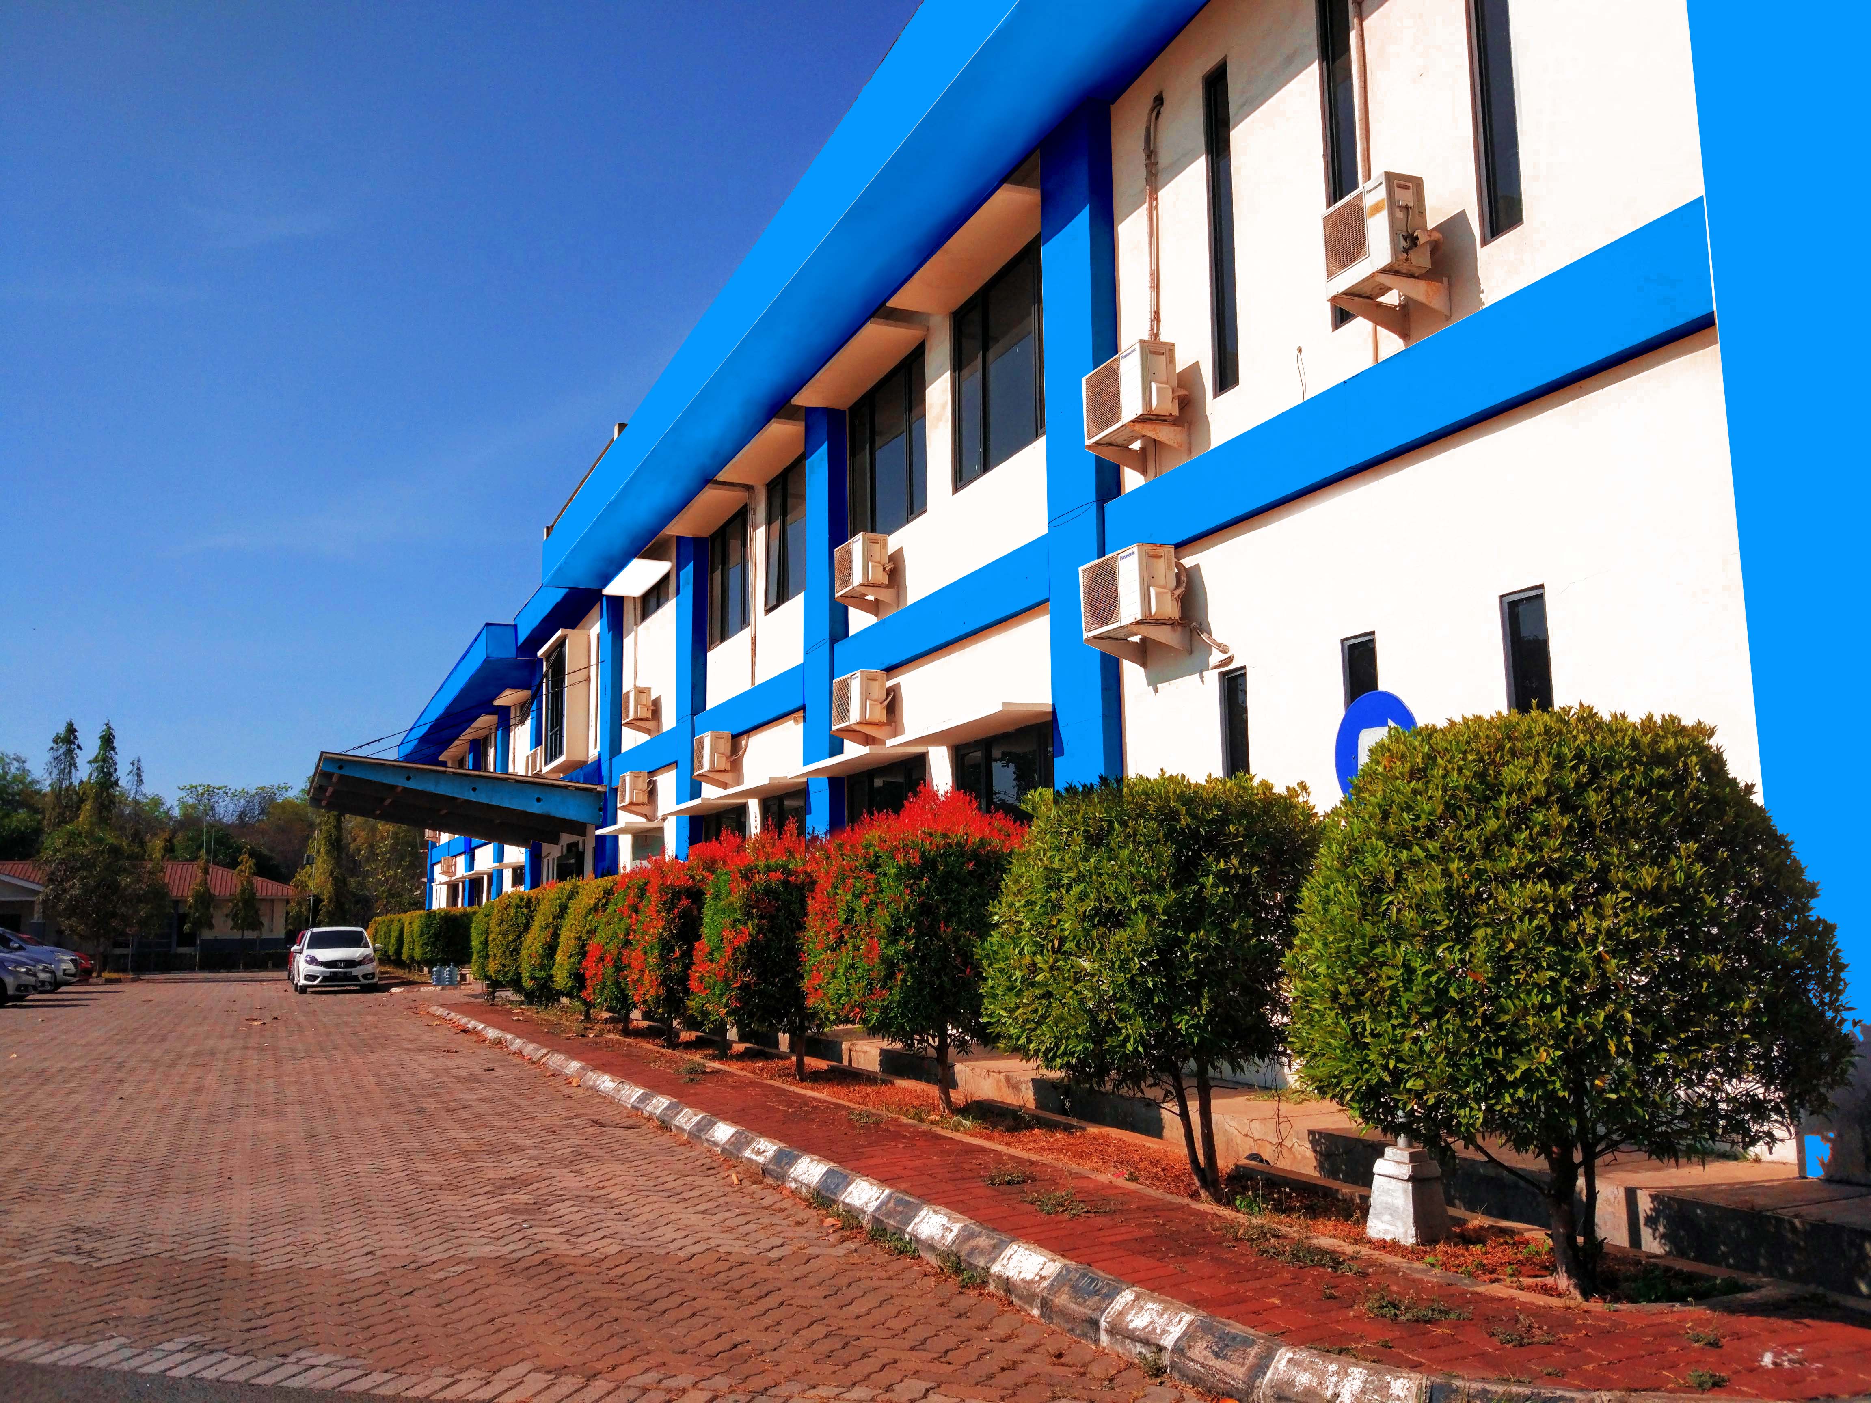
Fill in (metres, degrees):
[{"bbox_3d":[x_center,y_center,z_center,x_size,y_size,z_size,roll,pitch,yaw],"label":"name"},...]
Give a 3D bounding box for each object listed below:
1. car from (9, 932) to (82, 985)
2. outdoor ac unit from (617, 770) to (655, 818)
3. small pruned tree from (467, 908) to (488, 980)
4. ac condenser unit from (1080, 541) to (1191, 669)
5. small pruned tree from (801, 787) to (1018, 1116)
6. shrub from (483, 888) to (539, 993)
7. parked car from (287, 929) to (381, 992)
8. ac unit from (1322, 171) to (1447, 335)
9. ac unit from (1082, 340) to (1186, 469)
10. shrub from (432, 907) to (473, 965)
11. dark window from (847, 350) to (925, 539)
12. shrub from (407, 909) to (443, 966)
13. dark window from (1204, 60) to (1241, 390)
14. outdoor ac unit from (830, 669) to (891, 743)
[{"bbox_3d":[-23.808,6.431,37.967,4.200,1.620,1.700,3,-10,-22],"label":"car"},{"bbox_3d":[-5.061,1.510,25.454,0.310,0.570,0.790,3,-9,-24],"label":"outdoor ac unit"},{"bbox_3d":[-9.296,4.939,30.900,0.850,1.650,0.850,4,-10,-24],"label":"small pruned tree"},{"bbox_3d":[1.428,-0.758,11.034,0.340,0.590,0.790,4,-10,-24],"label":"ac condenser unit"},{"bbox_3d":[-0.169,1.692,9.996,1.450,2.020,1.450,-1,-9,0],"label":"small pruned tree"},{"bbox_3d":[-7.885,4.469,28.300,1.150,2.000,1.150,4,-10,-24],"label":"shrub"},{"bbox_3d":[-13.968,6.006,35.222,1.680,1.485,3.640,3,-10,-24],"label":"parked car"},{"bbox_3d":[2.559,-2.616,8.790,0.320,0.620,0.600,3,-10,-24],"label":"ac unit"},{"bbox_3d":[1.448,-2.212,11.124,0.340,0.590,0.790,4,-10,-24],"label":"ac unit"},{"bbox_3d":[-10.437,5.408,32.985,1.500,1.720,1.500,3,-9,-24],"label":"shrub"},{"bbox_3d":[-0.536,-2.649,16.366,0.100,1.796,2.184,3,-10,-24],"label":"dark window"},{"bbox_3d":[-13.901,6.482,41.300,1.200,1.650,1.200,4,-10,-24],"label":"shrub"},{"bbox_3d":[2.020,-3.345,10.678,0.100,2.408,0.276,3,-10,-24],"label":"dark window"},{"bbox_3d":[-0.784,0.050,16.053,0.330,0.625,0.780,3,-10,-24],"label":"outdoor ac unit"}]

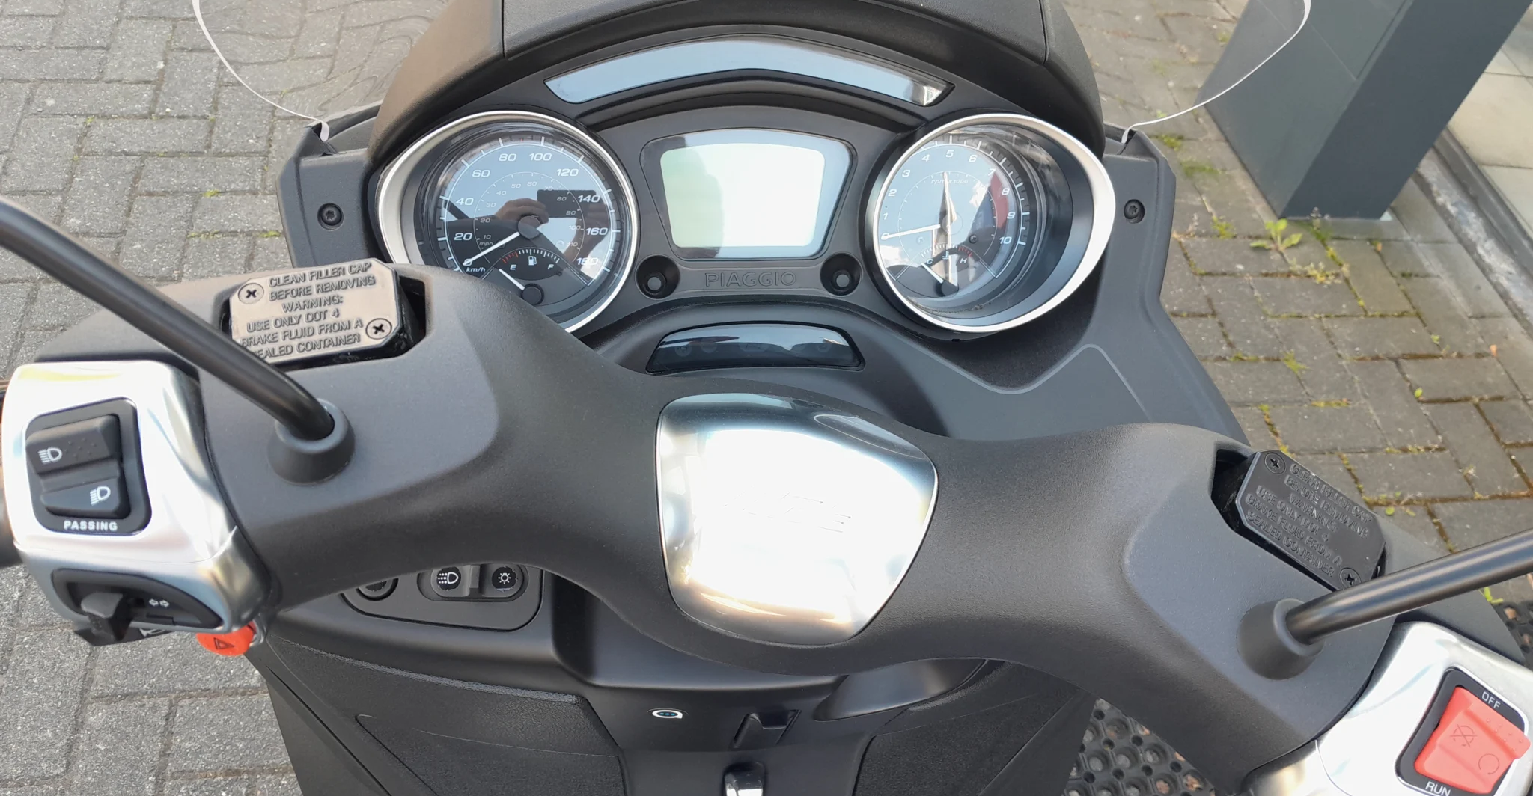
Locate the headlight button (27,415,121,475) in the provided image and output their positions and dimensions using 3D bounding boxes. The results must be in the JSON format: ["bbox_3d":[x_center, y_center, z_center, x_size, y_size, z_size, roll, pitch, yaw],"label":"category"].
[{"bbox_3d":[-0.216,0.015,0.360,0.025,0.008,0.014,-13,86,-15],"label":"headlight button"}]

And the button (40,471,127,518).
[{"bbox_3d":[-0.213,0.031,0.359,0.024,0.007,0.011,-13,86,-15],"label":"button"}]

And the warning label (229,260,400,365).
[{"bbox_3d":[-0.156,-0.028,0.401,0.055,0.006,0.037,-11,60,-9],"label":"warning label"}]

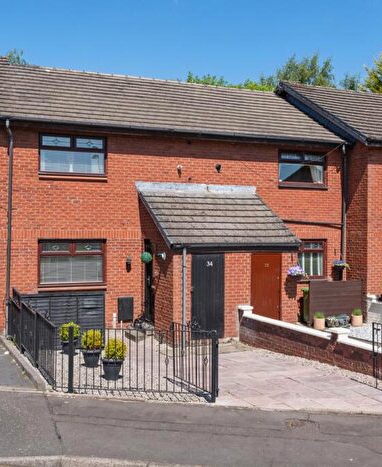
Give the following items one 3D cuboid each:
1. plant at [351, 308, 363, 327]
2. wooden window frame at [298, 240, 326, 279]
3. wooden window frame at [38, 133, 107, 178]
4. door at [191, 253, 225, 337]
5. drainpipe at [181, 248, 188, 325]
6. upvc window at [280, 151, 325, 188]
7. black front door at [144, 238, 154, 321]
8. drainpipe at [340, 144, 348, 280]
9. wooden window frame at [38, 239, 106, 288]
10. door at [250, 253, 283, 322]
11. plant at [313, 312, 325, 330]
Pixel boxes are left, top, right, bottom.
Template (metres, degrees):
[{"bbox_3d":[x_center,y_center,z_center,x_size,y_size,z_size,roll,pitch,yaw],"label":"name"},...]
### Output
[{"bbox_3d":[3.981,2.015,13.945,0.270,0.400,0.270,0,-1,-23],"label":"plant"},{"bbox_3d":[3.320,0.780,17.436,1.706,1.160,0.100,0,-1,-23],"label":"wooden window frame"},{"bbox_3d":[-2.938,-1.954,14.619,1.681,1.088,0.120,0,-1,-23],"label":"wooden window frame"},{"bbox_3d":[0.406,1.407,13.303,0.834,1.947,0.080,0,-1,-23],"label":"door"},{"bbox_3d":[-0.139,1.379,12.888,0.075,2.130,0.100,0,-1,-23],"label":"drainpipe"},{"bbox_3d":[3.344,-1.905,17.307,1.706,1.114,0.120,0,-1,-23],"label":"upvc window"},{"bbox_3d":[-1.007,1.167,14.514,0.080,2.000,0.860,0,-1,-23],"label":"black front door"},{"bbox_3d":[4.658,-0.356,17.711,0.110,4.700,0.120,0,-1,-23],"label":"drainpipe"},{"bbox_3d":[-2.940,0.768,14.589,1.694,1.237,0.120,0,-1,-23],"label":"wooden window frame"},{"bbox_3d":[1.774,1.393,13.783,0.826,1.840,0.070,0,-1,-23],"label":"door"},{"bbox_3d":[2.952,2.014,13.363,0.260,0.390,0.260,0,-1,0],"label":"plant"}]

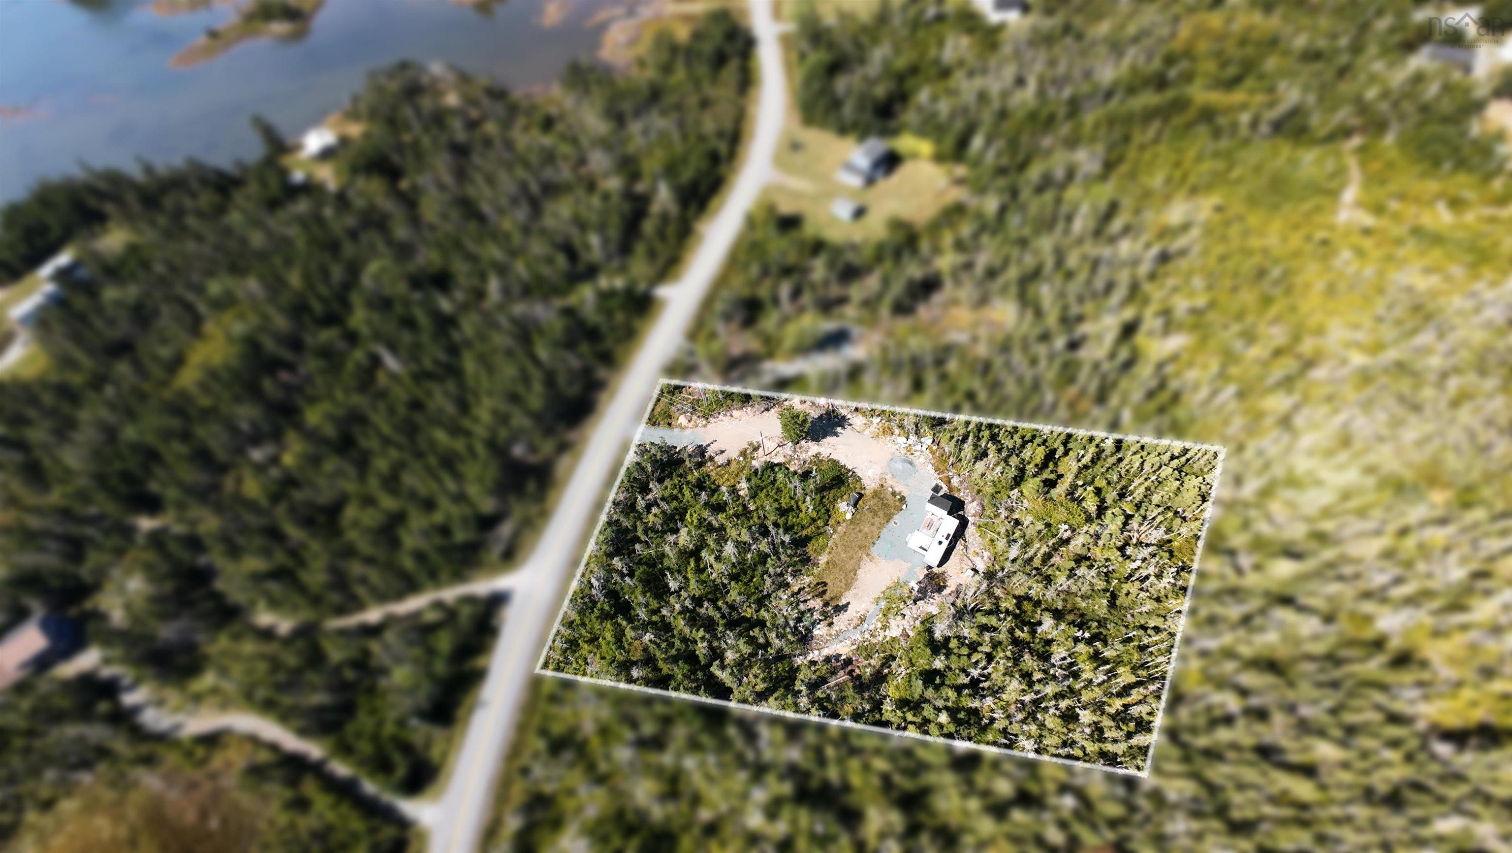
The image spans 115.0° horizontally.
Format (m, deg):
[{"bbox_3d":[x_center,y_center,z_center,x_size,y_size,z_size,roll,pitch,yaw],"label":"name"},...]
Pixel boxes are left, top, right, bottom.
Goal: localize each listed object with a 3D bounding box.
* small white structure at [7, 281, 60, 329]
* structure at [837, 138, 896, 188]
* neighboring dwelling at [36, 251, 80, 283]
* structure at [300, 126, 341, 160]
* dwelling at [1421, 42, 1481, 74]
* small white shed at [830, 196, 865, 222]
[{"bbox_3d":[-174.960,-29.470,117.040,3.700,2.800,9.600,22,66,12],"label":"small white structure"},{"bbox_3d":[29.610,-71.120,129.690,8.000,5.000,12.000,33,68,17],"label":"structure"},{"bbox_3d":[-178.050,-40.530,122.810,3.500,2.800,7.000,22,66,12],"label":"neighboring dwelling"},{"bbox_3d":[-129.250,-83.990,142.980,6.700,4.400,7.600,29,67,15],"label":"structure"},{"bbox_3d":[210.840,-111.780,146.300,10.500,4.300,7.800,18,65,10],"label":"dwelling"},{"bbox_3d":[22.930,-55.520,123.030,5.600,2.900,4.400,33,68,17],"label":"small white shed"}]

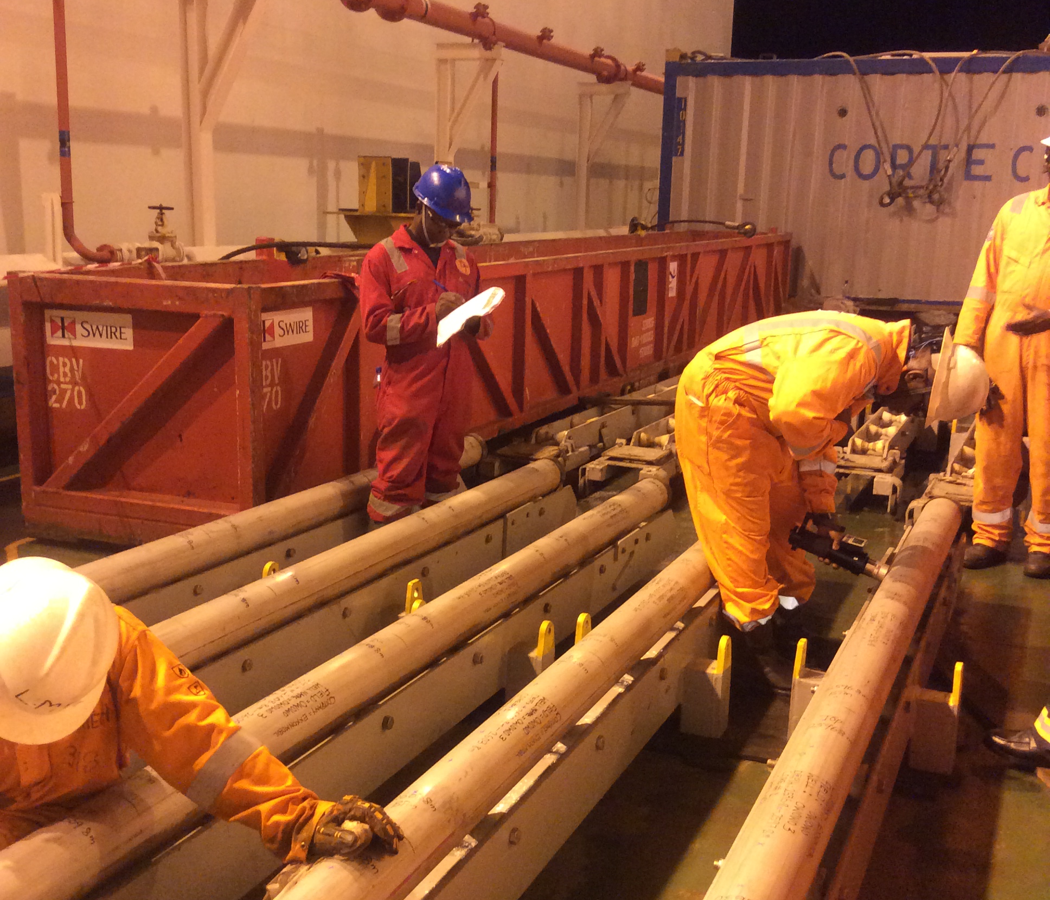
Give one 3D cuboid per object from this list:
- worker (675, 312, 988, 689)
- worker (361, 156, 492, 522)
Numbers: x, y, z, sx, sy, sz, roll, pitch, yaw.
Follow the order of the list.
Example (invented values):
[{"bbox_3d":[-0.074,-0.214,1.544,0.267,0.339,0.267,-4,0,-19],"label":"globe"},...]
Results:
[{"bbox_3d":[0.949,0.146,4.070,0.950,1.150,0.560,6,12,22],"label":"worker"},{"bbox_3d":[-0.386,-0.323,5.100,0.510,1.620,0.420,-8,15,-40],"label":"worker"}]

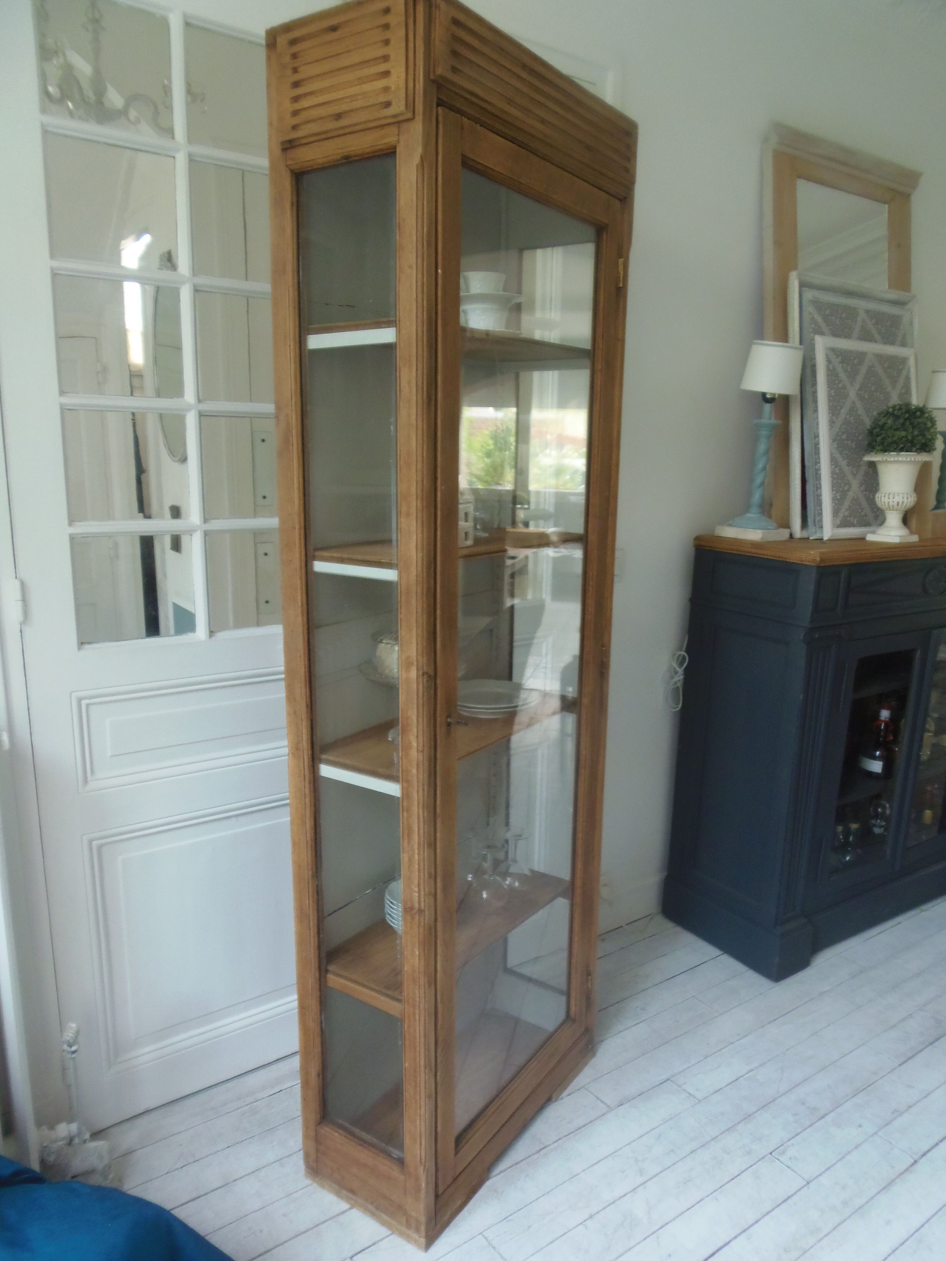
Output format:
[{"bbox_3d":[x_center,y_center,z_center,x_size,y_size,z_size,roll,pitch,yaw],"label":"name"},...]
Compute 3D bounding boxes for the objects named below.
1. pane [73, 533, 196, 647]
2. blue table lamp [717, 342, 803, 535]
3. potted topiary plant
[{"bbox_3d":[-0.637,-0.082,1.657,0.220,0.206,0.020,-7,14,-33],"label":"pane"},{"bbox_3d":[0.817,-0.527,2.450,0.157,0.531,0.157,-7,14,-33],"label":"blue table lamp"},{"bbox_3d":[1.197,-0.441,2.446,0.196,0.377,0.196,-7,14,-33],"label":"potted topiary plant"}]

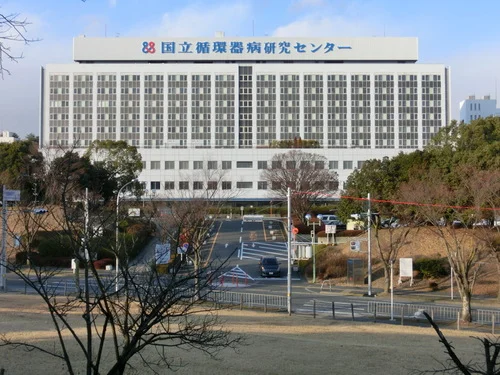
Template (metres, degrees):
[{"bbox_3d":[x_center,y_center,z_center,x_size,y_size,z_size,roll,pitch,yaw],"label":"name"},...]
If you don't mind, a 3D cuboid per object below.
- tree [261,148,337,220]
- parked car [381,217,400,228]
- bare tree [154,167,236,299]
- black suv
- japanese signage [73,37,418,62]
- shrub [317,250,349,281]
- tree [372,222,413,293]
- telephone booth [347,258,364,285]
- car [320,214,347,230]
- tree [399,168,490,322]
[{"bbox_3d":[6.635,0.000,91.000,10.300,10.000,9.800,0,-2,0],"label":"tree"},{"bbox_3d":[18.115,4.434,86.000,4.200,1.500,1.700,1,-2,-38],"label":"parked car"},{"bbox_3d":[-3.861,3.320,49.000,6.100,9.500,6.000,0,-2,0],"label":"bare tree"},{"bbox_3d":[1.803,7.176,61.200,1.760,1.600,4.200,0,-2,-2],"label":"black suv"},{"bbox_3d":[-1.101,-36.182,178.000,90.500,6.300,2.000,0,-2,0],"label":"japanese signage"},{"bbox_3d":[7.413,6.892,61.000,2.900,2.750,2.600,0,-2,0],"label":"shrub"},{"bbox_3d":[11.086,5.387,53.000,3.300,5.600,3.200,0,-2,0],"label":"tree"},{"bbox_3d":[9.111,7.231,58.300,1.050,2.200,1.050,1,-2,-18],"label":"telephone booth"},{"bbox_3d":[10.629,4.459,88.000,4.200,1.680,1.720,-2,-2,44],"label":"car"},{"bbox_3d":[11.346,3.375,39.500,5.400,8.950,5.400,0,-2,0],"label":"tree"}]

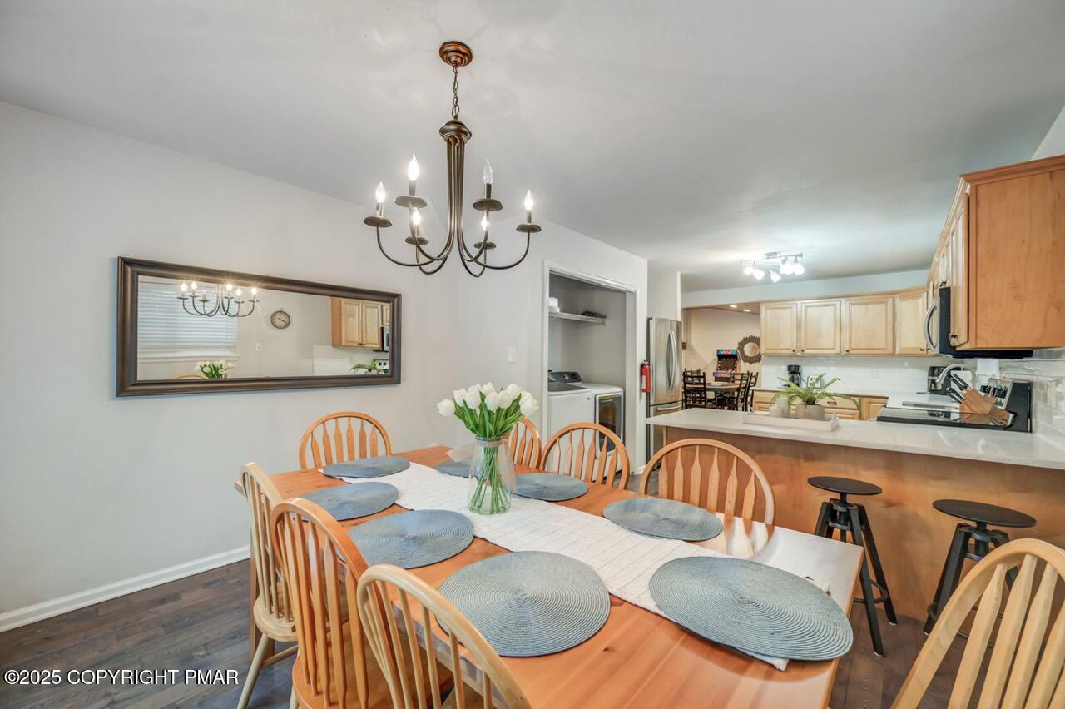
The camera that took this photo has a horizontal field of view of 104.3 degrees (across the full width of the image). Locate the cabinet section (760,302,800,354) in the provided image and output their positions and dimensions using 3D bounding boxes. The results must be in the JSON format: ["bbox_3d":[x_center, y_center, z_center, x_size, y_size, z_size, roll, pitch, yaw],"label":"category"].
[{"bbox_3d":[3.652,-0.368,6.078,0.496,0.777,0.330,0,-1,41],"label":"cabinet section"}]

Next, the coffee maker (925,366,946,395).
[{"bbox_3d":[4.557,0.306,4.643,0.220,0.320,0.180,0,0,-3],"label":"coffee maker"}]

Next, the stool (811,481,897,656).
[{"bbox_3d":[1.578,1.005,2.086,0.370,0.690,0.370,1,0,-41],"label":"stool"}]

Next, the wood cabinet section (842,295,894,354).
[{"bbox_3d":[4.399,-0.367,5.428,0.522,0.777,0.330,0,-1,41],"label":"wood cabinet section"}]

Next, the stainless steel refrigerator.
[{"bbox_3d":[1.431,0.475,5.336,0.790,1.780,0.870,0,0,42],"label":"stainless steel refrigerator"}]

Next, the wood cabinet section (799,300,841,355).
[{"bbox_3d":[4.021,-0.368,5.757,0.481,0.777,0.330,0,-1,41],"label":"wood cabinet section"}]

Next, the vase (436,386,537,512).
[{"bbox_3d":[-0.155,0.336,1.508,0.355,0.452,0.335,0,0,-6],"label":"vase"}]

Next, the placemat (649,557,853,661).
[{"bbox_3d":[0.484,0.559,0.962,0.405,0.010,0.405,0,0,0],"label":"placemat"}]

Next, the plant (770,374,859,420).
[{"bbox_3d":[1.678,0.284,2.480,0.450,0.280,0.400,0,0,42],"label":"plant"}]

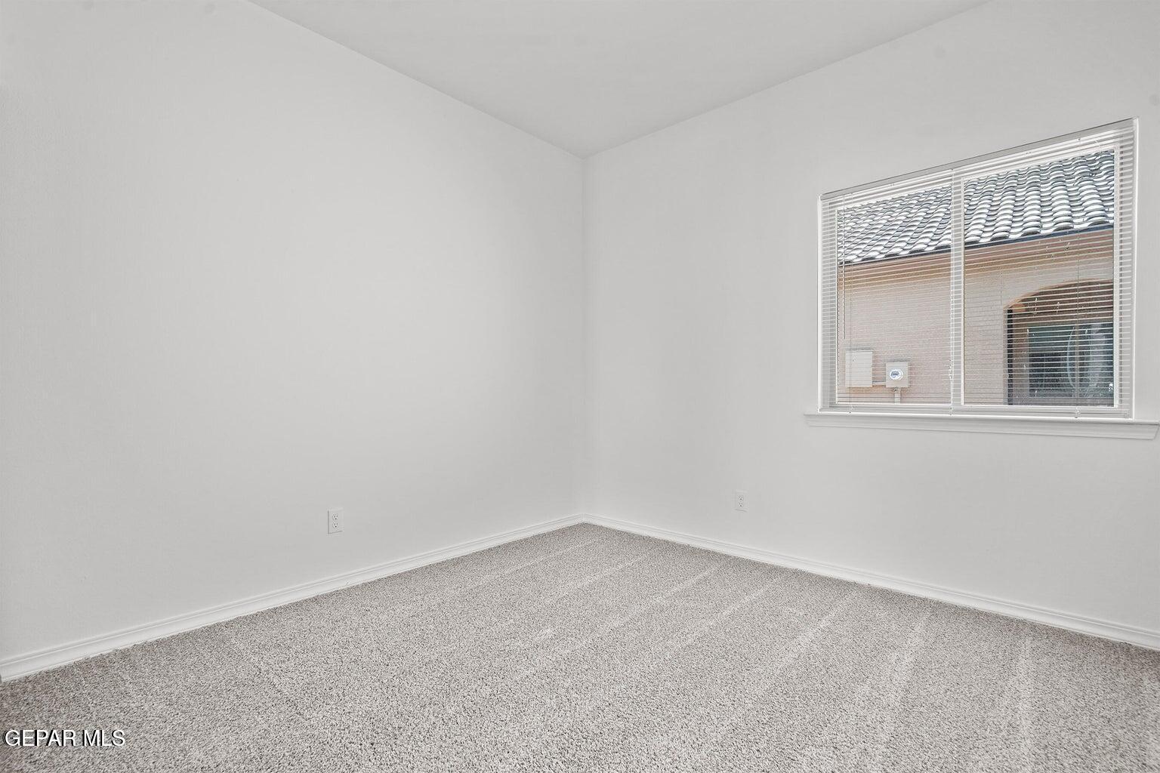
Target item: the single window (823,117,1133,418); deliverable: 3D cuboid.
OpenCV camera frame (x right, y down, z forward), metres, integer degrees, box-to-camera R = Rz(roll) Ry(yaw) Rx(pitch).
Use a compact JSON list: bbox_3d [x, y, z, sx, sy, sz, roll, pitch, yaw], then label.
[{"bbox_3d":[1.759,-0.451,2.427,1.161,1.178,0.090,-1,-1,41],"label":"single window"}]

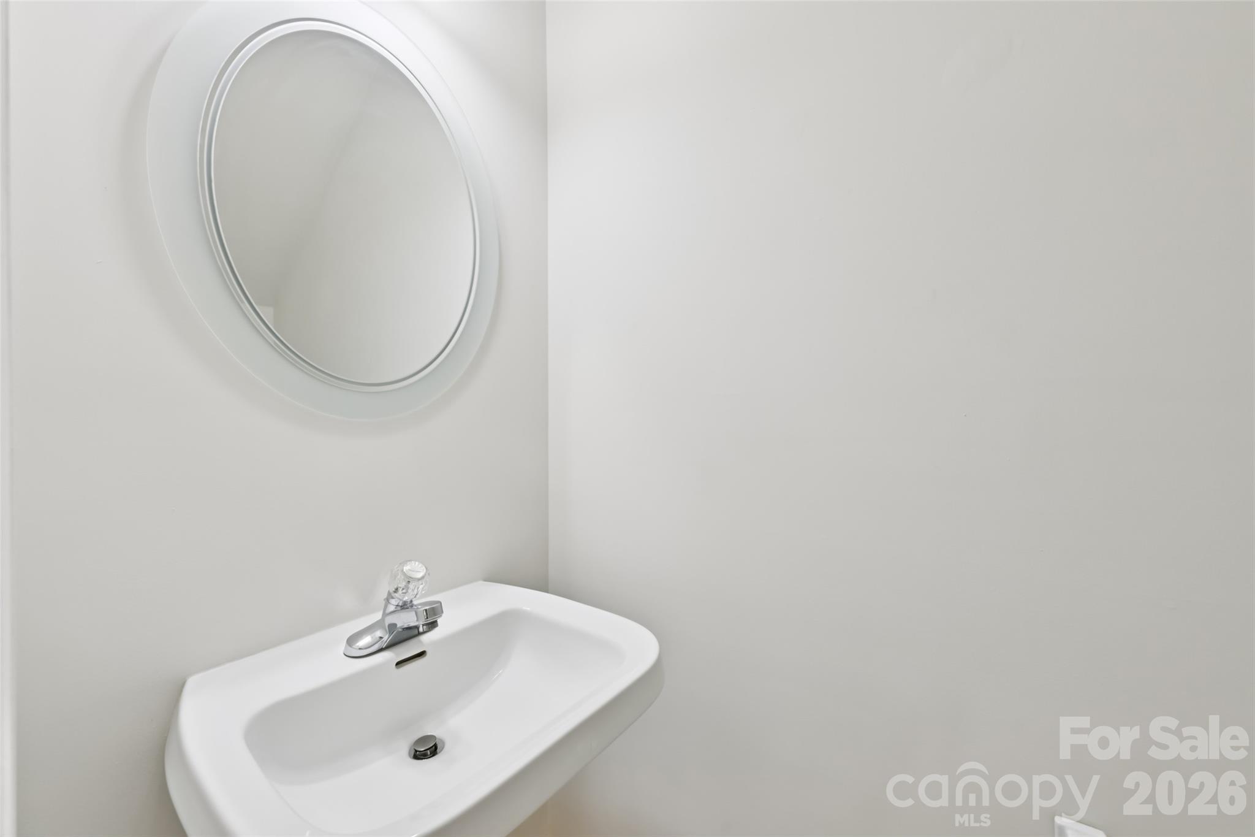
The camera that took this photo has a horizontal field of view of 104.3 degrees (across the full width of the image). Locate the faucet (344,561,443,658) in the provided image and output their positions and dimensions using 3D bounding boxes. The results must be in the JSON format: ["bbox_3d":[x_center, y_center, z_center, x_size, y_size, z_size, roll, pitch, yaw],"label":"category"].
[{"bbox_3d":[-0.347,0.289,0.775,0.130,0.131,0.157,0,0,37],"label":"faucet"}]

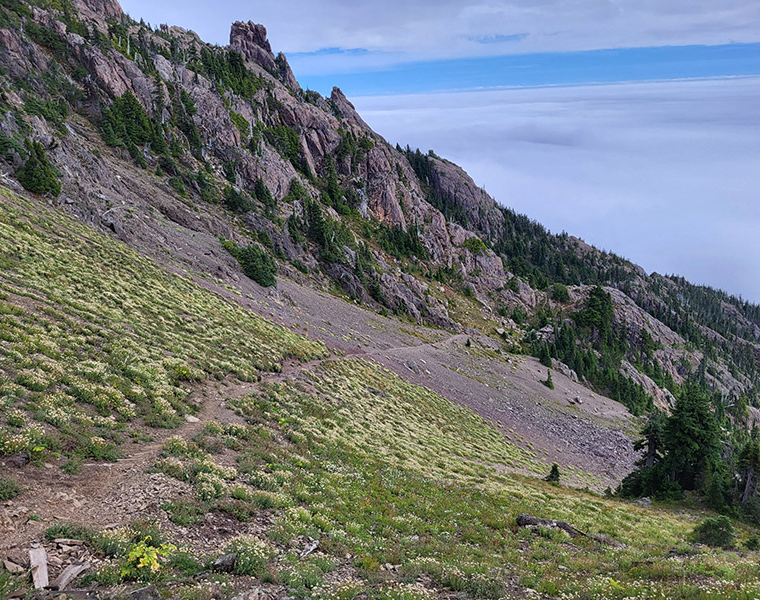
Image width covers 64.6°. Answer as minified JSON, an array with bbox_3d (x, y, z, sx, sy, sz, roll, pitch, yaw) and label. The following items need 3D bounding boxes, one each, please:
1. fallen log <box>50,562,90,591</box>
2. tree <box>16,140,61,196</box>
[{"bbox_3d":[-1.586,1.422,3.100,0.075,0.055,0.261,-2,-5,3],"label":"fallen log"},{"bbox_3d":[-26.382,-10.051,46.000,2.997,4.194,2.848,-13,22,-27],"label":"tree"}]

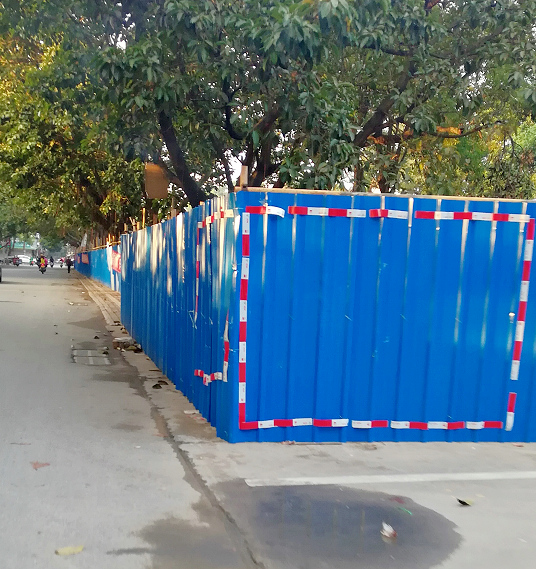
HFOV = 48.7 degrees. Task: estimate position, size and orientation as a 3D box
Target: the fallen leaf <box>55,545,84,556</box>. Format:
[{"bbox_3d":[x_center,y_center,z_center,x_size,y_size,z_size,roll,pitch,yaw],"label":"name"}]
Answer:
[{"bbox_3d":[-0.878,1.170,2.620,0.125,0.018,0.055,0,4,-34],"label":"fallen leaf"}]

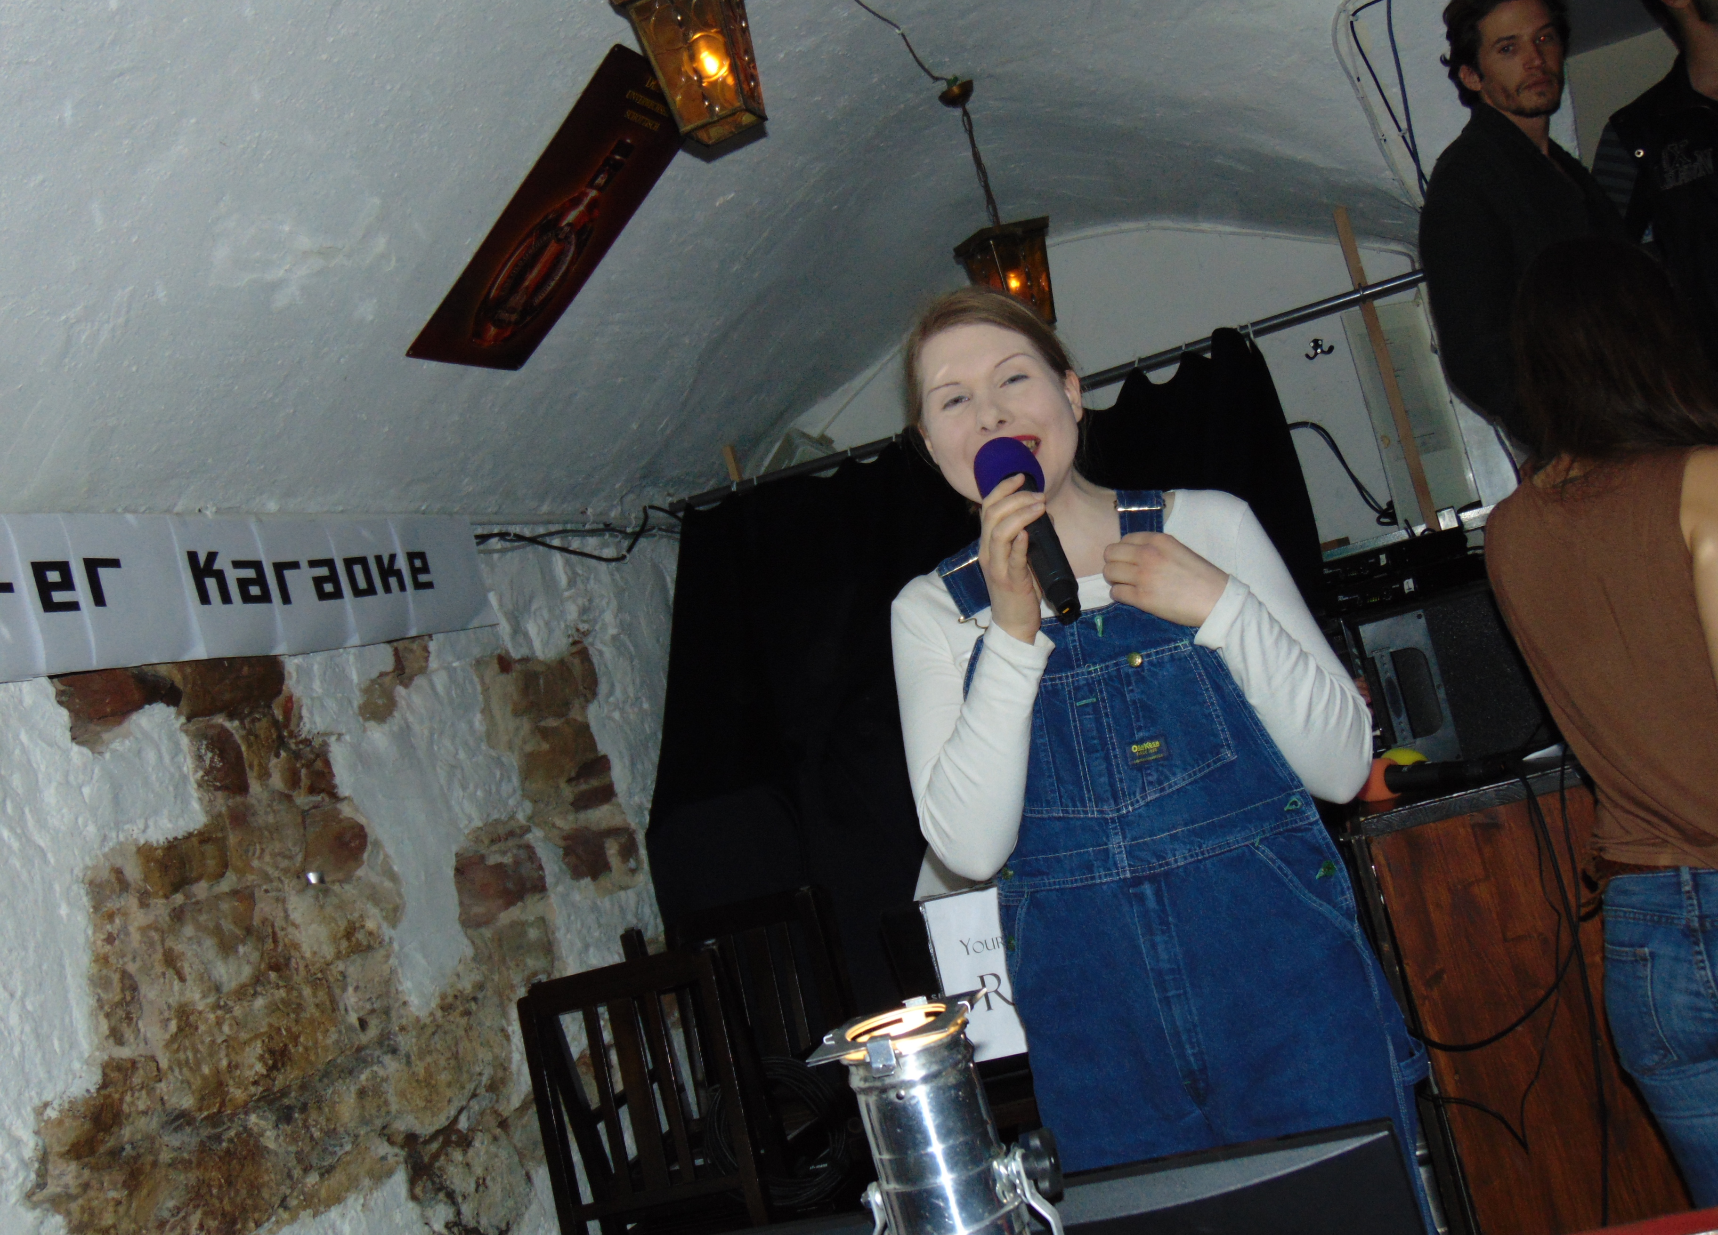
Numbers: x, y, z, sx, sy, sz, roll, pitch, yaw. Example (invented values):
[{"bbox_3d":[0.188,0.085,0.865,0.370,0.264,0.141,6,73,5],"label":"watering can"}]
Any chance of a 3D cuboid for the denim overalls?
[{"bbox_3d":[0.410,0.560,2.100,0.420,1.340,0.300,-16,-4,17],"label":"denim overalls"}]

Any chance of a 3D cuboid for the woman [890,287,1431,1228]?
[{"bbox_3d":[0.385,0.460,2.090,0.470,1.650,0.380,-16,-4,17],"label":"woman"}]

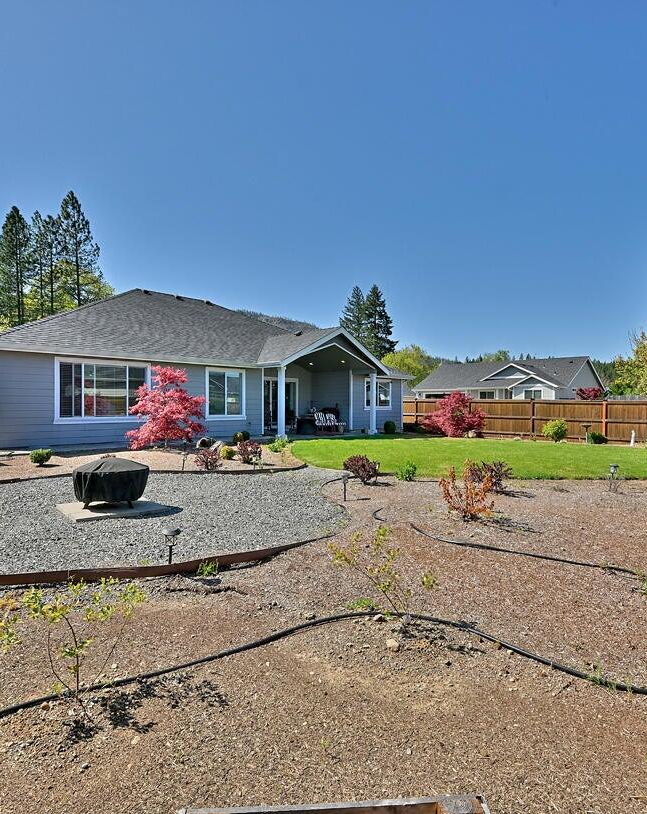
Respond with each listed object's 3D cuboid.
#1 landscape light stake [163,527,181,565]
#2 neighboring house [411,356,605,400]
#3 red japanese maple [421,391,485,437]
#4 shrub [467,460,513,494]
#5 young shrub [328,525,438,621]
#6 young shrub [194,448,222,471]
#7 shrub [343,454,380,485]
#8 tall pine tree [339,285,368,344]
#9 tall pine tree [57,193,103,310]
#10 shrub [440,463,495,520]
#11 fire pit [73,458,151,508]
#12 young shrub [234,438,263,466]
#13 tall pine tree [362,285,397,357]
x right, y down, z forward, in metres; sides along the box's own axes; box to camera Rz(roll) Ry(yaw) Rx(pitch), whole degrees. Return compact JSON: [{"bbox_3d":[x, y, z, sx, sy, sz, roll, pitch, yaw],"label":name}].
[{"bbox_3d":[-1.117,1.042,3.500,0.125,0.300,0.125,0,0,0],"label":"landscape light stake"},{"bbox_3d":[19.102,-1.755,48.500,14.200,5.700,13.300,0,0,43],"label":"neighboring house"},{"bbox_3d":[5.100,0.310,18.700,2.400,1.850,2.300,0,0,0],"label":"red japanese maple"},{"bbox_3d":[2.420,1.020,6.900,0.620,0.430,0.600,0,0,0],"label":"shrub"},{"bbox_3d":[0.363,1.001,2.920,0.620,0.540,0.550,0,0,7],"label":"young shrub"},{"bbox_3d":[-2.174,0.982,8.900,0.520,0.420,0.500,0,0,-14],"label":"young shrub"},{"bbox_3d":[0.632,1.044,7.900,0.600,0.474,0.560,0,0,0],"label":"shrub"},{"bbox_3d":[4.962,-9.094,76.000,4.800,20.400,4.800,0,0,4],"label":"tall pine tree"},{"bbox_3d":[-31.087,-13.077,60.000,5.200,28.569,5.200,0,0,0],"label":"tall pine tree"},{"bbox_3d":[1.638,0.949,5.400,0.620,0.614,0.560,0,0,0],"label":"shrub"},{"bbox_3d":[-2.548,0.893,5.720,0.850,0.546,0.850,0,0,0],"label":"fire pit"},{"bbox_3d":[-1.527,0.936,9.800,0.530,0.500,0.500,0,0,-9],"label":"young shrub"},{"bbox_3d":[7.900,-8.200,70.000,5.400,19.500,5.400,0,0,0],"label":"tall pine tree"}]

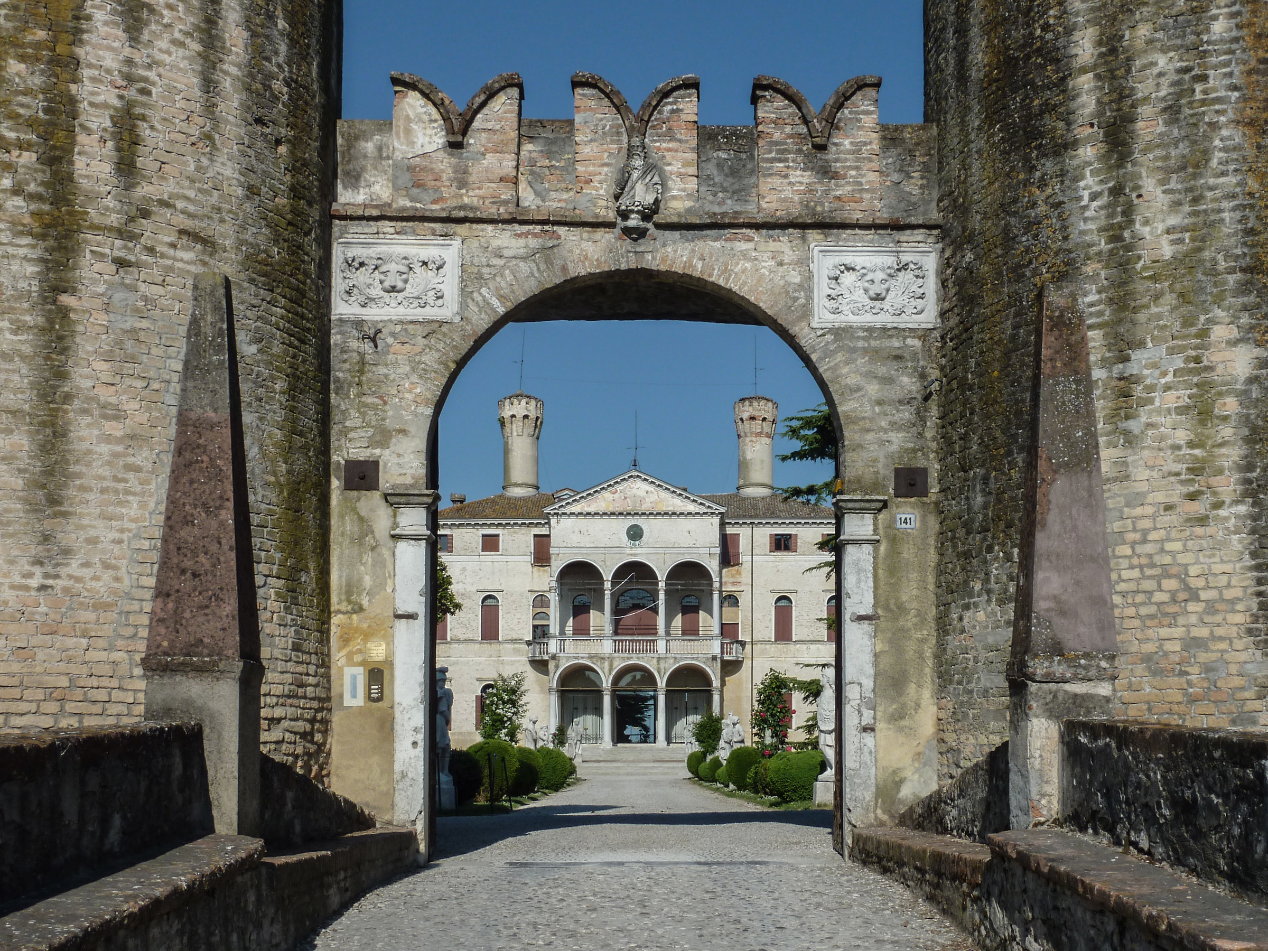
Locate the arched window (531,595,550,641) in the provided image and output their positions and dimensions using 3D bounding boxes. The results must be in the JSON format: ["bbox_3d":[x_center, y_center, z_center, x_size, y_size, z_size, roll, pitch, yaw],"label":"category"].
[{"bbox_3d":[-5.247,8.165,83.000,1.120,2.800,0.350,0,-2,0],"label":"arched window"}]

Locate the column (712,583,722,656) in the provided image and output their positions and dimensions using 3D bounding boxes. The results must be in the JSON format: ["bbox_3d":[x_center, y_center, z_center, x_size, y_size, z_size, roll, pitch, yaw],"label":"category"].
[{"bbox_3d":[4.560,7.899,80.300,0.600,4.000,0.600,0,-2,0],"label":"column"}]

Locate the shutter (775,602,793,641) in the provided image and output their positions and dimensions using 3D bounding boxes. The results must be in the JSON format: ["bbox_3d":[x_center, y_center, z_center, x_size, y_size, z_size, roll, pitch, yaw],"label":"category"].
[{"bbox_3d":[8.218,8.028,80.500,1.000,2.100,0.100,0,-2,0],"label":"shutter"}]

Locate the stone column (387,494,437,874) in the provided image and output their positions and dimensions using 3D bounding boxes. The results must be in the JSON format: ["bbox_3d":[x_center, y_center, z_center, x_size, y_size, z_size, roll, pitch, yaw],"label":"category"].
[{"bbox_3d":[-1.976,1.778,13.050,0.440,3.250,0.430,0,-2,0],"label":"stone column"}]

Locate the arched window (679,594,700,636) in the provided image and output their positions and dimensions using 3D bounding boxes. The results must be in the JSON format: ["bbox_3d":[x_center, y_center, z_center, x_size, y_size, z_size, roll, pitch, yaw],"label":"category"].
[{"bbox_3d":[3.228,8.141,84.500,1.150,2.500,0.250,0,-6,0],"label":"arched window"}]

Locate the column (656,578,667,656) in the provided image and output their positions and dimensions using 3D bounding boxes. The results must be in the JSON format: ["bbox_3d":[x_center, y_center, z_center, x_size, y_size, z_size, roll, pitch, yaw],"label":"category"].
[{"bbox_3d":[1.520,7.709,80.300,0.600,4.050,0.600,0,-2,0],"label":"column"}]

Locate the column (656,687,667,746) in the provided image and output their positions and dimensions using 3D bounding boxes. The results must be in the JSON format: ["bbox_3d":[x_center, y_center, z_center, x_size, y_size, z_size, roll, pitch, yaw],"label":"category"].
[{"bbox_3d":[1.493,13.220,80.300,0.620,3.250,0.620,0,-2,0],"label":"column"}]

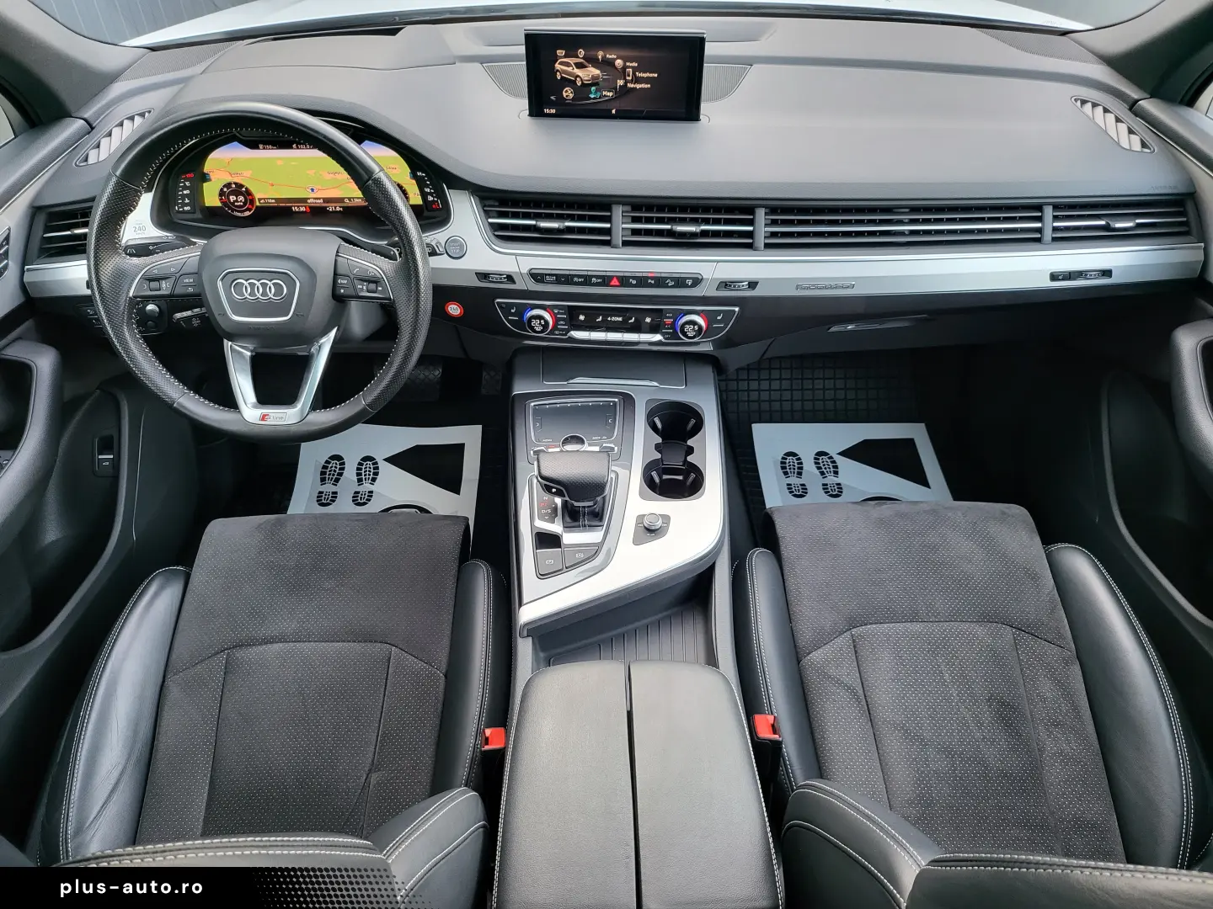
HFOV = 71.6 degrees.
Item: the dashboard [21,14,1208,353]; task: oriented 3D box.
[{"bbox_3d":[0.012,-0.429,1.224,1.480,0.330,0.550,-1,41,0],"label":"dashboard"}]

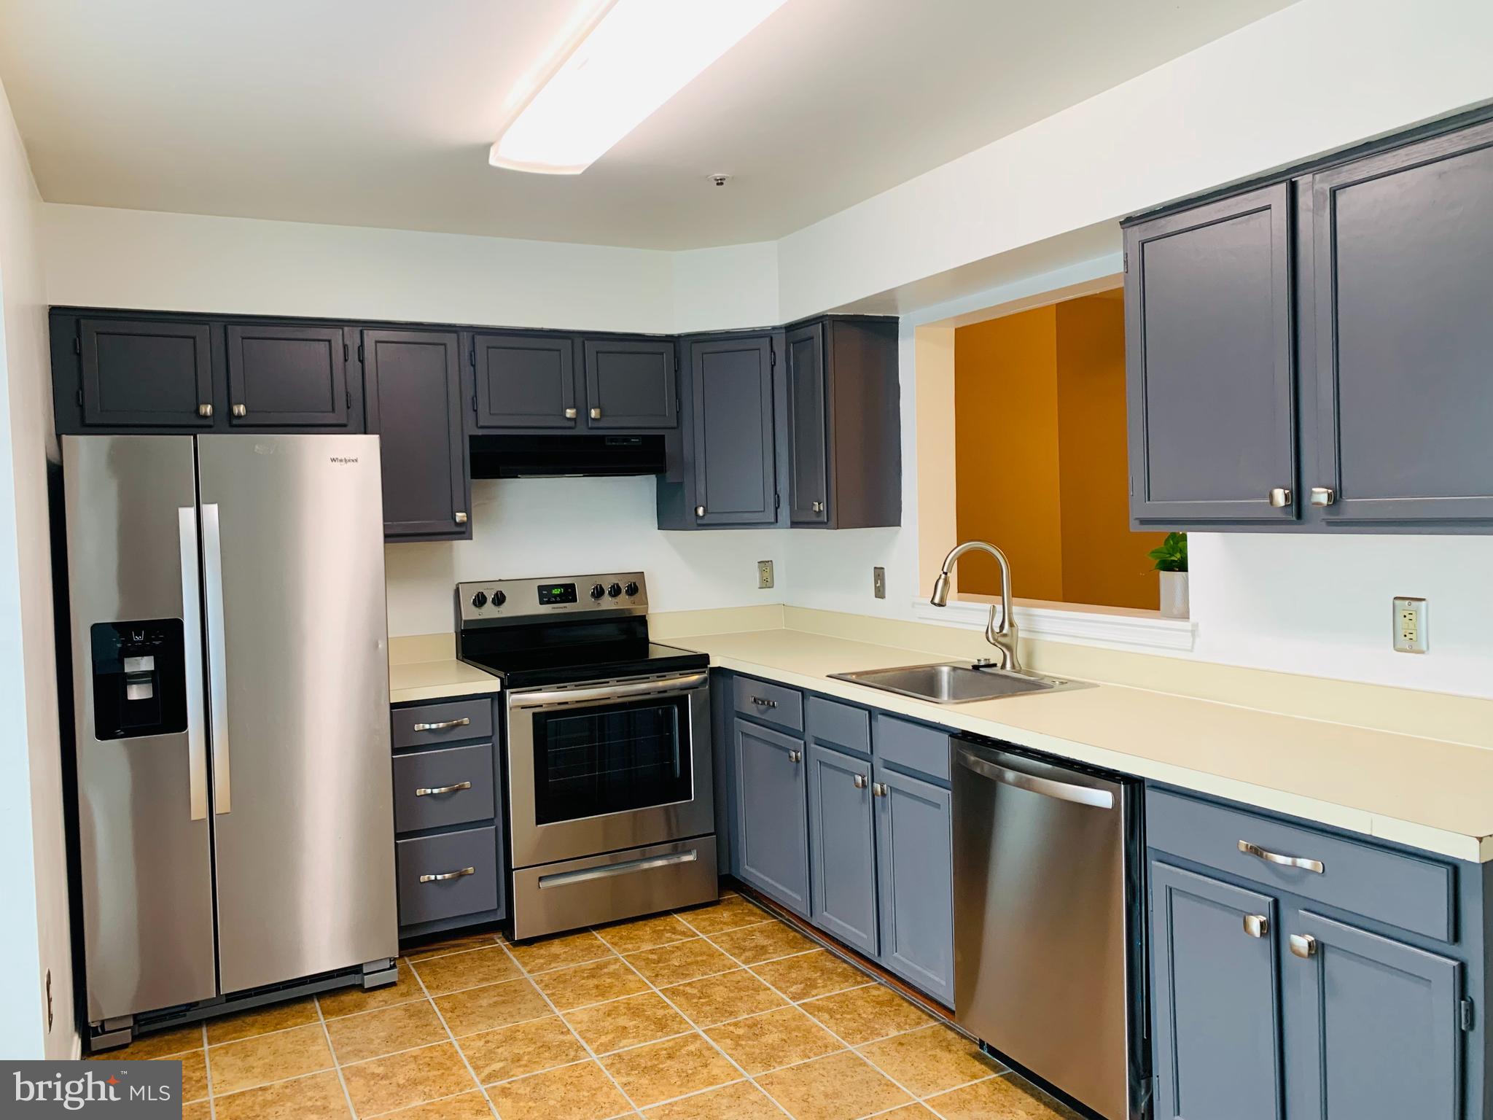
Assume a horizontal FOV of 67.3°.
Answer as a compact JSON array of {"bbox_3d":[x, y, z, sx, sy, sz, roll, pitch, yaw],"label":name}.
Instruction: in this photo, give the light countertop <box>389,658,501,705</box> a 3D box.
[{"bbox_3d":[-1.141,0.420,3.942,0.386,0.041,0.628,-3,3,-28],"label":"light countertop"}]

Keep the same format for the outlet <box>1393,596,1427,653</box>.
[{"bbox_3d":[1.474,0.146,2.489,0.010,0.119,0.071,-3,3,-28],"label":"outlet"}]

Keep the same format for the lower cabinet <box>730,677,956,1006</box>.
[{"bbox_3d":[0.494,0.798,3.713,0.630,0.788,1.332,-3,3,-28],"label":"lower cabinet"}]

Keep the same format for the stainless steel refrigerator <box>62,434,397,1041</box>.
[{"bbox_3d":[-1.632,0.490,3.580,0.833,1.710,0.826,-3,3,-28],"label":"stainless steel refrigerator"}]

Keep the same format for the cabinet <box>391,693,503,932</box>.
[{"bbox_3d":[-1.132,0.834,3.953,0.382,0.788,0.635,-3,3,-28],"label":"cabinet"}]

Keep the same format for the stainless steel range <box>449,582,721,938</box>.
[{"bbox_3d":[-0.601,0.684,4.194,0.756,1.205,0.710,-3,3,-28],"label":"stainless steel range"}]

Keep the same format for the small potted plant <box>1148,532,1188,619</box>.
[{"bbox_3d":[1.216,0.024,3.148,0.154,0.270,0.154,-3,3,-28],"label":"small potted plant"}]

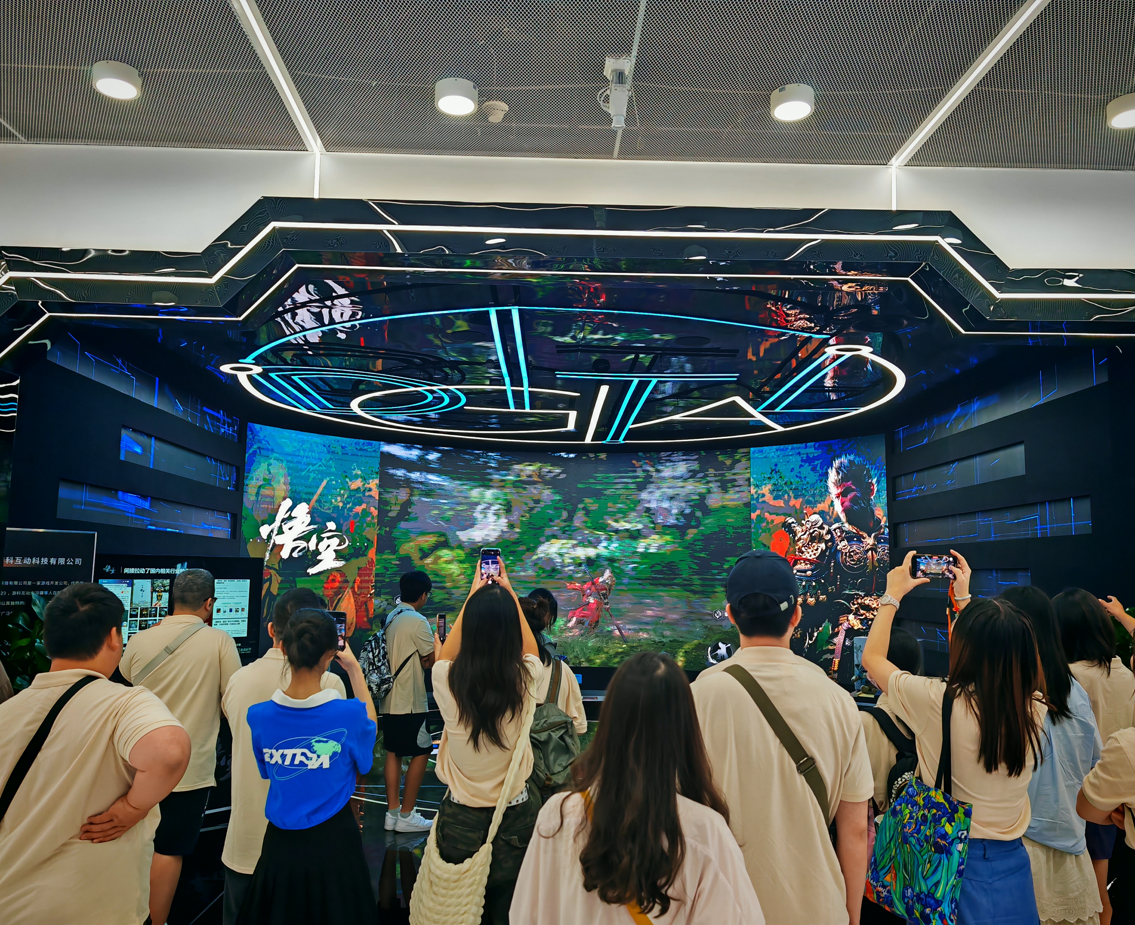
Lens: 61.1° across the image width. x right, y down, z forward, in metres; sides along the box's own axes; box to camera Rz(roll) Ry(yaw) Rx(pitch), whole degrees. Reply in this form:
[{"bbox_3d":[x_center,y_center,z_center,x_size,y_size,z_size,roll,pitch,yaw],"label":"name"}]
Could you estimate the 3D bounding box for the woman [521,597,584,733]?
[{"bbox_3d":[-0.158,1.382,4.175,0.480,1.600,0.360,3,-7,-25],"label":"woman"}]

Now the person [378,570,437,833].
[{"bbox_3d":[-1.079,1.577,6.416,0.370,1.710,0.460,5,-8,-36],"label":"person"}]

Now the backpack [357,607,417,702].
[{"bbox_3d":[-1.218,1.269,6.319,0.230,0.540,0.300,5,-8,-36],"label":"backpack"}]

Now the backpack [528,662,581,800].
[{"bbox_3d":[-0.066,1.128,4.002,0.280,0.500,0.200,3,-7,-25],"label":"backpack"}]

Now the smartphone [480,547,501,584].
[{"bbox_3d":[-0.277,0.386,3.500,0.074,0.153,0.011,0,10,-2],"label":"smartphone"}]

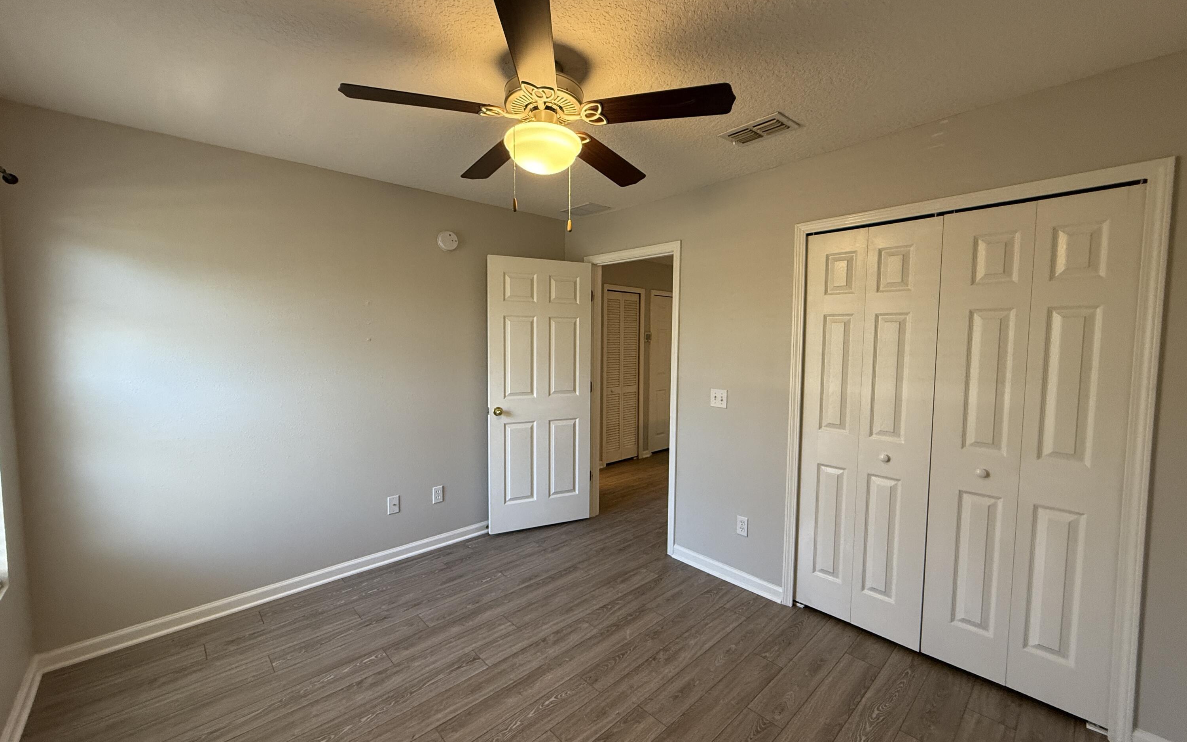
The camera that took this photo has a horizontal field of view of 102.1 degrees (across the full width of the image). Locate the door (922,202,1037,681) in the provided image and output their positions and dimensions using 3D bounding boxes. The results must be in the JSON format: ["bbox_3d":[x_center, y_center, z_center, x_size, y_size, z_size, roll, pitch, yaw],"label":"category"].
[{"bbox_3d":[1.653,0.324,2.079,0.038,2.000,0.301,-4,5,-43],"label":"door"}]

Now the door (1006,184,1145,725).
[{"bbox_3d":[1.858,0.340,1.857,0.038,2.000,0.301,-4,5,-43],"label":"door"}]

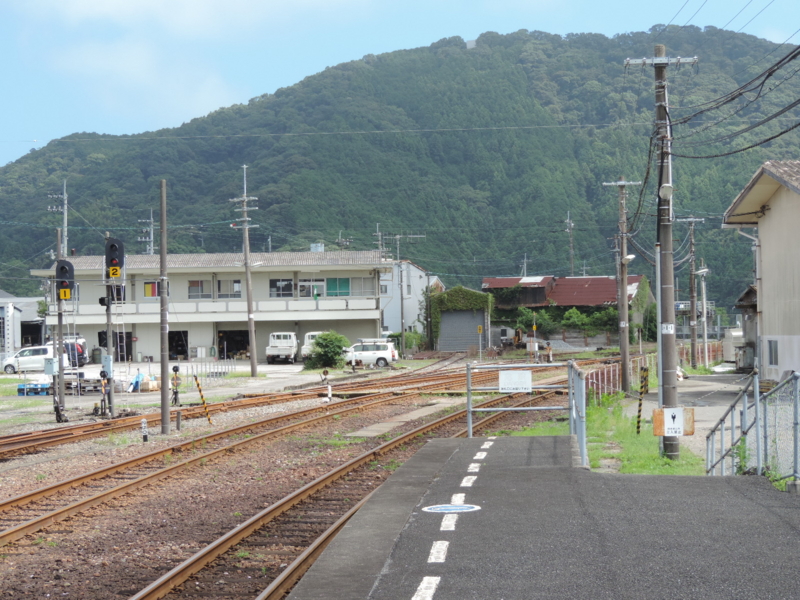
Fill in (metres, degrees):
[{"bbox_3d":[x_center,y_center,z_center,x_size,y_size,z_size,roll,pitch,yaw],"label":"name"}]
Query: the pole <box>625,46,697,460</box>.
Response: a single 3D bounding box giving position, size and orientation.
[{"bbox_3d":[4.844,-0.868,29.456,1.340,7.572,0.420,-2,-1,6],"label":"pole"}]

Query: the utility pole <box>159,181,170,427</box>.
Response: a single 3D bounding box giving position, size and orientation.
[{"bbox_3d":[-5.702,0.182,39.200,0.210,6.150,0.210,-1,-1,0],"label":"utility pole"}]

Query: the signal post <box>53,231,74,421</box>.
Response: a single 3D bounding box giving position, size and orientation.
[{"bbox_3d":[-10.312,0.627,49.500,0.650,5.600,0.600,-1,-1,0],"label":"signal post"}]

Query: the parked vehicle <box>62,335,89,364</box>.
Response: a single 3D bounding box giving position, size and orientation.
[{"bbox_3d":[-21.363,3.415,106.500,1.700,1.840,4.100,-1,-1,-9],"label":"parked vehicle"}]

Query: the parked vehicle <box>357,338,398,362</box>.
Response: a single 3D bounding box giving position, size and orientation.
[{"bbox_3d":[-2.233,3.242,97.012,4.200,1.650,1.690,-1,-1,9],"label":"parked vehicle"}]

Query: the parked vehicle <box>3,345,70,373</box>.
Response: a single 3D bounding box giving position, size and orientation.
[{"bbox_3d":[-21.651,3.530,96.300,3.900,1.580,1.680,-1,-1,-8],"label":"parked vehicle"}]

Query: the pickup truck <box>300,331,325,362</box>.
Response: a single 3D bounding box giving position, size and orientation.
[{"bbox_3d":[-5.311,3.045,103.064,1.650,1.950,4.100,-1,-1,0],"label":"pickup truck"}]

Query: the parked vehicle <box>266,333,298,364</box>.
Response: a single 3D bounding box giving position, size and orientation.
[{"bbox_3d":[-7.453,3.067,102.000,1.680,1.920,4.200,-1,-1,0],"label":"parked vehicle"}]

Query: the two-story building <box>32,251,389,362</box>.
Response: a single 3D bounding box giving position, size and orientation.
[{"bbox_3d":[-13.516,0.413,120.059,25.700,8.000,8.200,-1,-1,0],"label":"two-story building"}]

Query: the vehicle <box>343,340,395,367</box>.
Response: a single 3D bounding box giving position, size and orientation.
[{"bbox_3d":[-2.233,3.242,97.012,4.200,1.600,1.690,-1,-1,9],"label":"vehicle"}]

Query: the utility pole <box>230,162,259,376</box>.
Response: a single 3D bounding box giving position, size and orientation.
[{"bbox_3d":[-7.556,-1.439,81.078,1.420,10.579,0.400,-2,-1,-6],"label":"utility pole"}]

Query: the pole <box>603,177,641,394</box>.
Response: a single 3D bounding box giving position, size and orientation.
[{"bbox_3d":[8.627,-0.616,62.300,1.500,8.350,0.450,-1,-1,0],"label":"pole"}]

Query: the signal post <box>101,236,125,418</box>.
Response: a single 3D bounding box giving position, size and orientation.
[{"bbox_3d":[-8.175,0.739,46.000,0.680,5.250,0.600,-1,-1,0],"label":"signal post"}]

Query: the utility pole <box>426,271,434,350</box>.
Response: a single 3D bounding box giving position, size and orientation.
[{"bbox_3d":[2.527,1.009,139.051,0.400,6.835,0.300,-1,-1,0],"label":"utility pole"}]

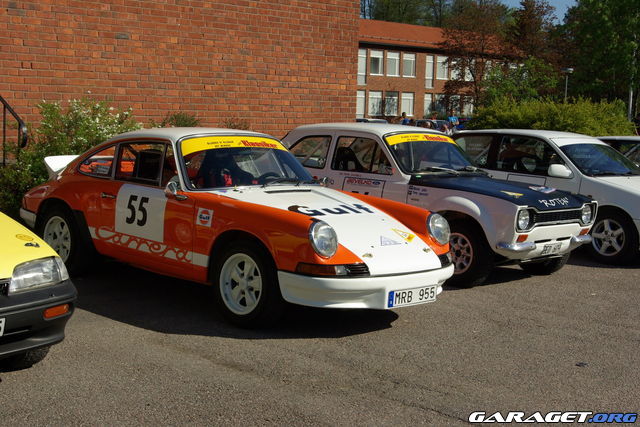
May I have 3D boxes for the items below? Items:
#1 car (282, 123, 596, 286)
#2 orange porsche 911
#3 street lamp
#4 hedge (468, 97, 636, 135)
[{"bbox_3d":[0.744,-0.223,10.099,1.620,1.380,3.960,-4,9,-45],"label":"car"},{"bbox_3d":[-0.810,-0.037,8.032,1.650,1.290,4.100,-4,9,-45],"label":"orange porsche 911"},{"bbox_3d":[11.411,-4.761,47.007,0.550,3.931,0.550,3,6,13],"label":"street lamp"},{"bbox_3d":[6.257,-2.082,27.583,4.600,2.142,1.600,3,6,13],"label":"hedge"}]

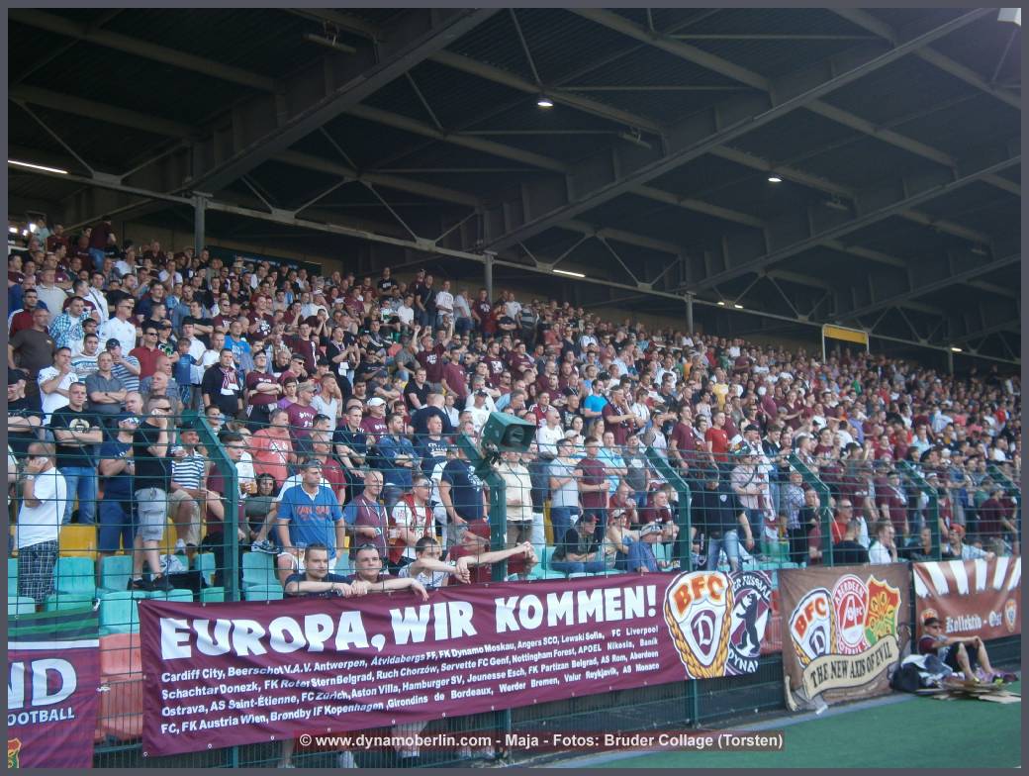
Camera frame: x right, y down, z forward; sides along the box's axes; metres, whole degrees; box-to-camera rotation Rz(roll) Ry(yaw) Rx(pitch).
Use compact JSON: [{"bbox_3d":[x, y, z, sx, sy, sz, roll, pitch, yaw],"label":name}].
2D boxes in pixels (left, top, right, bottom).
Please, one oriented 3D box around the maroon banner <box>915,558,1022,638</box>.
[{"bbox_3d":[5.556,2.517,16.906,0.040,0.940,2.950,-7,-9,42],"label":"maroon banner"}]

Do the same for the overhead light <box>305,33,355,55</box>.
[{"bbox_3d":[-3.195,-5.970,24.235,0.140,0.140,1.180,-7,-9,42],"label":"overhead light"}]

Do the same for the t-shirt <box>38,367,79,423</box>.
[{"bbox_3d":[-5.241,0.074,16.100,0.450,0.640,0.300,3,-8,-36],"label":"t-shirt"}]

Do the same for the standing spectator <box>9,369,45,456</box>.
[{"bbox_3d":[-4.624,0.724,12.899,0.530,1.800,0.400,2,-7,-27],"label":"standing spectator"}]

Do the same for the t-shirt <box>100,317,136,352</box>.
[{"bbox_3d":[-5.372,-0.652,18.965,0.460,0.640,0.300,4,-9,-40],"label":"t-shirt"}]

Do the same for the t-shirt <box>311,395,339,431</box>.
[{"bbox_3d":[-2.537,0.404,18.764,0.430,0.640,0.290,5,-9,-43],"label":"t-shirt"}]

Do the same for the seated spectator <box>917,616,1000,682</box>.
[{"bbox_3d":[5.009,2.954,15.800,0.920,0.800,0.520,-3,-7,17],"label":"seated spectator"}]

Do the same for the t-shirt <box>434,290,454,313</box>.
[{"bbox_3d":[-1.585,-1.922,31.800,0.460,0.610,0.290,3,-8,-33],"label":"t-shirt"}]

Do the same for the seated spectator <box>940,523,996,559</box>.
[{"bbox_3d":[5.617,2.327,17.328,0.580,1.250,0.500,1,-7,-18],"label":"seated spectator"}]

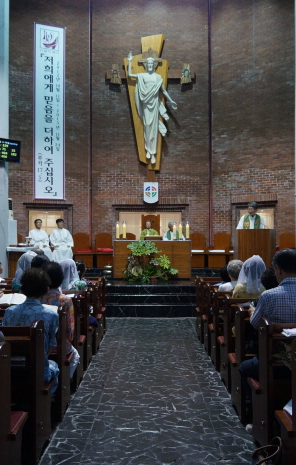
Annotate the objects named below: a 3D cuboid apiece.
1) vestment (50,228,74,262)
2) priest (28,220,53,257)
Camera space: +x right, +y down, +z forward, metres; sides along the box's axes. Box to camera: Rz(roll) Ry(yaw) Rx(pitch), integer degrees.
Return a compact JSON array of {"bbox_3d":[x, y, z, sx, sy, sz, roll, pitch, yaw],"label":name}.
[{"bbox_3d":[-2.332,0.404,14.295,0.640,1.020,0.680,0,-1,-15],"label":"vestment"},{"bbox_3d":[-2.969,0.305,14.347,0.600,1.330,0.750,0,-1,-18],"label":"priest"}]

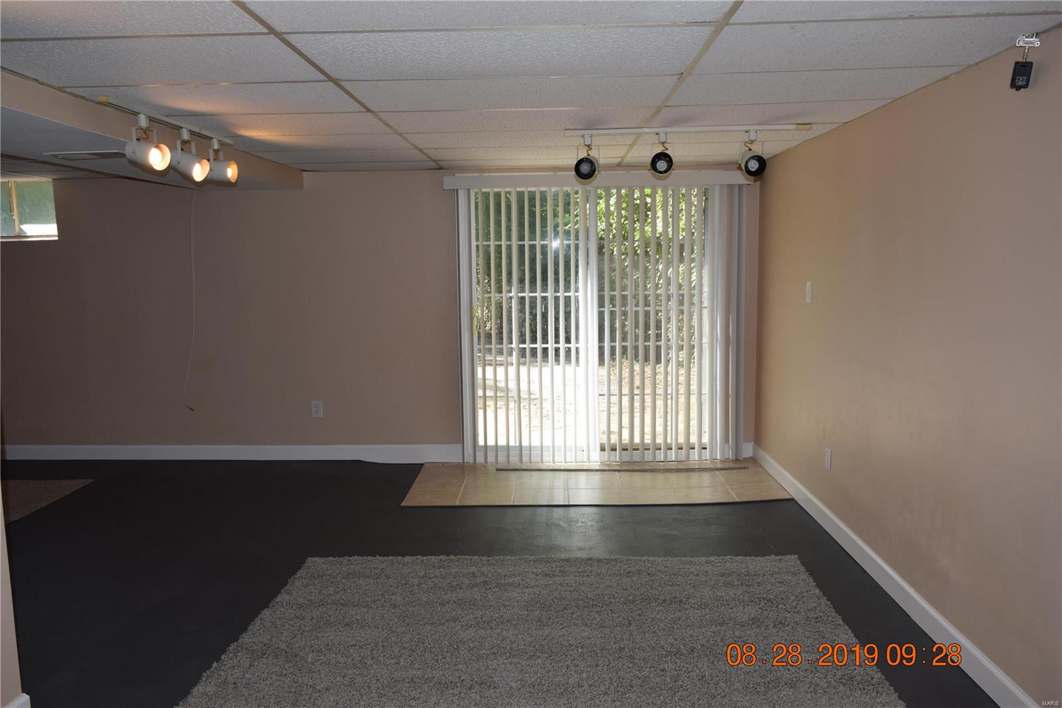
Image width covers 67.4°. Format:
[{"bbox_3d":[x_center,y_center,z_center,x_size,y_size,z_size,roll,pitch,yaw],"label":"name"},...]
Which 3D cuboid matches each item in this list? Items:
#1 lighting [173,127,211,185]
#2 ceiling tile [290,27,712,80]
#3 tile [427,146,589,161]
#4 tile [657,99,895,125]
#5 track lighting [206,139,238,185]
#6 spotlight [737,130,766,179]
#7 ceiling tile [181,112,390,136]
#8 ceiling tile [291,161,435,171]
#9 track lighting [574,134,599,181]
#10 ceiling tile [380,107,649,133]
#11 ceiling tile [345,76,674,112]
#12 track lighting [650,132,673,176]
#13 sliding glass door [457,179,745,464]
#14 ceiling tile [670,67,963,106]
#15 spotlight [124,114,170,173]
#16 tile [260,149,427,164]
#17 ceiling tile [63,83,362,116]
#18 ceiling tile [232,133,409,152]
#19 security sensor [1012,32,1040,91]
[{"bbox_3d":[-1.549,-0.901,3.624,0.155,0.235,0.110,2,8,22],"label":"lighting"},{"bbox_3d":[-0.085,-0.930,2.462,1.195,0.022,0.586,-1,7,1],"label":"ceiling tile"},{"bbox_3d":[-0.028,-1.237,4.881,1.195,0.022,0.586,-1,7,1],"label":"tile"},{"bbox_3d":[1.042,-1.095,3.644,0.954,0.022,0.586,-1,7,1],"label":"tile"},{"bbox_3d":[-1.539,-0.954,3.957,0.150,0.215,0.110,0,7,5],"label":"track lighting"},{"bbox_3d":[1.090,-0.983,3.931,0.112,0.220,0.155,-3,7,-12],"label":"spotlight"},{"bbox_3d":[-1.137,-1.069,3.699,0.932,0.020,0.598,-1,7,2],"label":"ceiling tile"},{"bbox_3d":[-1.131,-1.291,5.425,0.988,0.022,0.432,-1,7,1],"label":"ceiling tile"},{"bbox_3d":[0.274,-0.978,3.953,0.112,0.220,0.155,1,7,13],"label":"track lighting"},{"bbox_3d":[-0.056,-1.083,3.669,1.207,0.020,0.598,-1,7,2],"label":"ceiling tile"},{"bbox_3d":[-0.070,-1.006,3.067,1.195,0.022,0.586,-1,7,1],"label":"ceiling tile"},{"bbox_3d":[0.647,-0.985,3.942,0.112,0.215,0.155,0,7,9],"label":"track lighting"},{"bbox_3d":[0.495,-0.214,5.644,2.025,1.975,0.090,-1,7,2],"label":"sliding glass door"},{"bbox_3d":[1.023,-1.018,3.040,0.944,0.022,0.586,-1,7,1],"label":"ceiling tile"},{"bbox_3d":[-1.552,-0.856,3.243,0.160,0.230,0.110,3,8,25],"label":"spotlight"},{"bbox_3d":[-1.106,-1.221,4.908,0.932,0.020,0.598,-1,7,2],"label":"tile"},{"bbox_3d":[-1.181,-0.995,3.094,0.978,0.022,0.586,-1,7,1],"label":"ceiling tile"},{"bbox_3d":[-1.122,-1.145,4.303,0.932,0.020,0.598,-1,7,2],"label":"ceiling tile"},{"bbox_3d":[1.466,-0.865,2.359,0.068,0.158,0.035,1,7,13],"label":"security sensor"}]

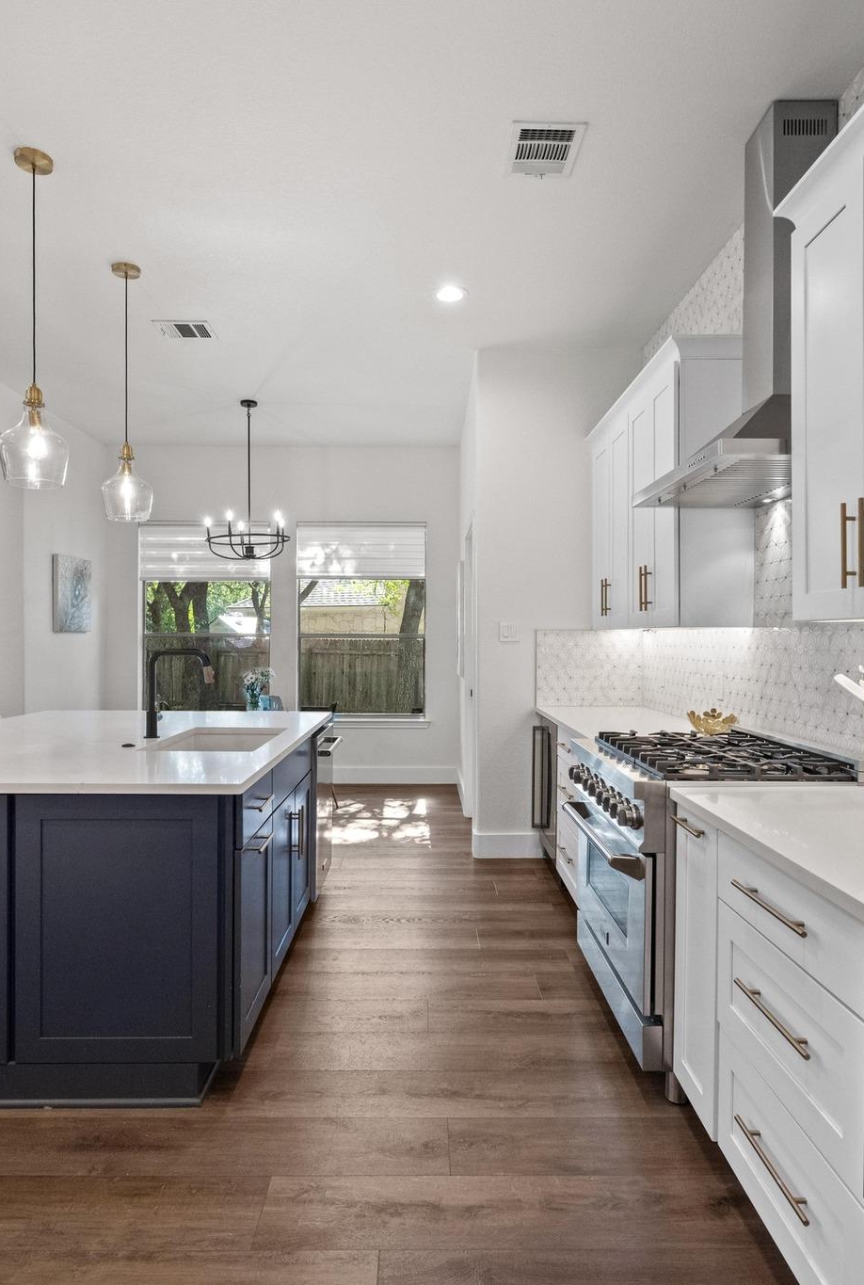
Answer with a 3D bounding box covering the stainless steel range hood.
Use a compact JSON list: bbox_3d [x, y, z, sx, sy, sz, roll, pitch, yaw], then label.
[{"bbox_3d":[1.073,-1.158,2.565,0.505,1.238,0.890,0,0,-1],"label":"stainless steel range hood"}]

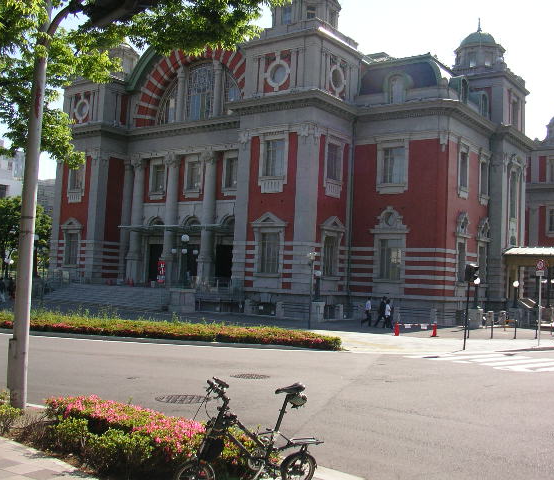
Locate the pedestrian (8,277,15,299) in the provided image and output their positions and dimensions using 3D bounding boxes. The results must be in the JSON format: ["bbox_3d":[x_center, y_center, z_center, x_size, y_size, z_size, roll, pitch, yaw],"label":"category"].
[{"bbox_3d":[-19.950,3.591,51.500,0.450,1.660,0.500,0,-5,36],"label":"pedestrian"}]

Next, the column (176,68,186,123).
[{"bbox_3d":[-7.960,-12.018,56.560,0.620,4.600,0.620,3,-4,0],"label":"column"}]

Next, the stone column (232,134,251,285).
[{"bbox_3d":[-2.267,-2.167,47.233,1.100,10.550,0.850,0,-5,36],"label":"stone column"}]

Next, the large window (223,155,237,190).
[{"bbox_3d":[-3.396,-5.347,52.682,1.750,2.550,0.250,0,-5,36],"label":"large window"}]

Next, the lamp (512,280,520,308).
[{"bbox_3d":[16.632,3.816,47.775,0.420,1.933,0.420,0,-5,36],"label":"lamp"}]

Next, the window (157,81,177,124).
[{"bbox_3d":[-9.079,-11.500,57.384,2.361,3.678,0.300,0,-5,36],"label":"window"}]

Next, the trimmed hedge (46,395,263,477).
[{"bbox_3d":[-1.378,2.121,7.270,2.600,0.510,0.950,0,-5,36],"label":"trimmed hedge"}]

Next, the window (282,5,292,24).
[{"bbox_3d":[0.708,-15.609,47.387,0.850,1.450,0.250,0,-5,36],"label":"window"}]

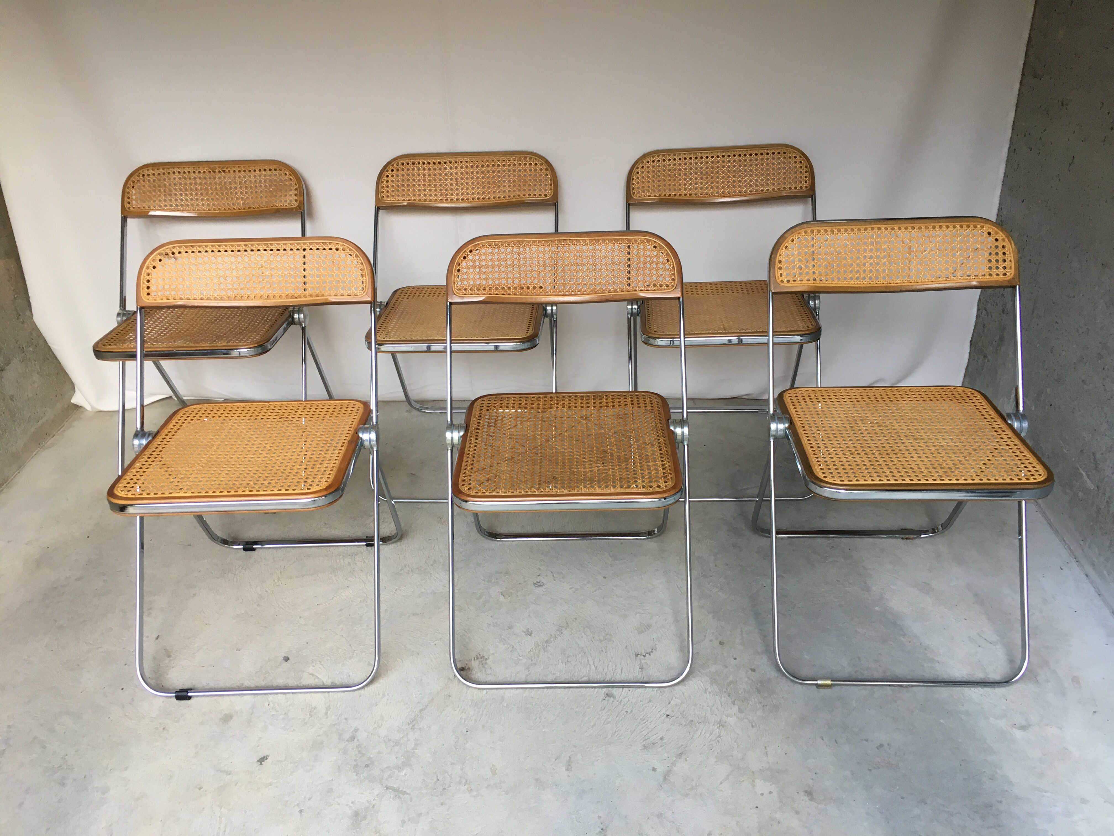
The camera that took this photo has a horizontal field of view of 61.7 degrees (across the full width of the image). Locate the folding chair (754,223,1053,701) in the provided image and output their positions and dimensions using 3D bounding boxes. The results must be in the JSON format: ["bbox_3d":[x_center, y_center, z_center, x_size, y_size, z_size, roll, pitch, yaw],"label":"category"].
[{"bbox_3d":[0.641,0.064,1.761,0.472,0.742,0.495,0,30,3],"label":"folding chair"}]

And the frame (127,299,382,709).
[{"bbox_3d":[-0.573,0.135,1.810,0.472,0.647,0.477,-2,30,1],"label":"frame"}]

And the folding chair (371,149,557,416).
[{"bbox_3d":[-0.229,-0.224,2.318,0.472,0.742,0.495,0,30,4],"label":"folding chair"}]

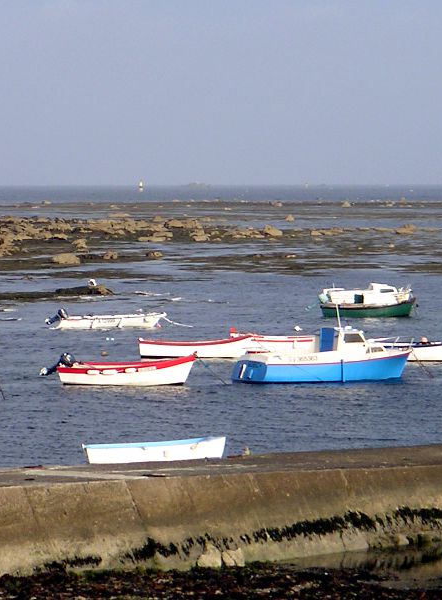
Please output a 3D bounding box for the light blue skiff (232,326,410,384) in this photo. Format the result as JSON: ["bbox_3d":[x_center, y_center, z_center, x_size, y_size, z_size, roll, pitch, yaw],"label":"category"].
[{"bbox_3d":[3.717,1.934,88.780,6.271,1.902,2.320,-1,3,-27],"label":"light blue skiff"}]

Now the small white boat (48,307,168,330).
[{"bbox_3d":[-5.366,0.946,120.900,5.568,1.000,2.005,0,3,-4],"label":"small white boat"}]

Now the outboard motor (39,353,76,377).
[{"bbox_3d":[-5.523,2.259,87.141,1.150,0.580,0.420,-42,-4,8],"label":"outboard motor"}]

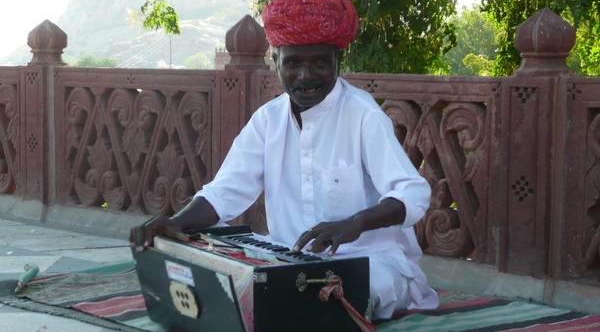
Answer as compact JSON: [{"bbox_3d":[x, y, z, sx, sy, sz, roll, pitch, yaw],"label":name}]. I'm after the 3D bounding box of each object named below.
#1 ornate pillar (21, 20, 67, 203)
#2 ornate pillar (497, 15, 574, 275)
[{"bbox_3d":[-0.991,-0.219,5.763,0.165,0.721,0.168,-5,7,-43],"label":"ornate pillar"},{"bbox_3d":[0.665,-0.067,3.980,0.165,0.721,0.168,-5,7,-43],"label":"ornate pillar"}]

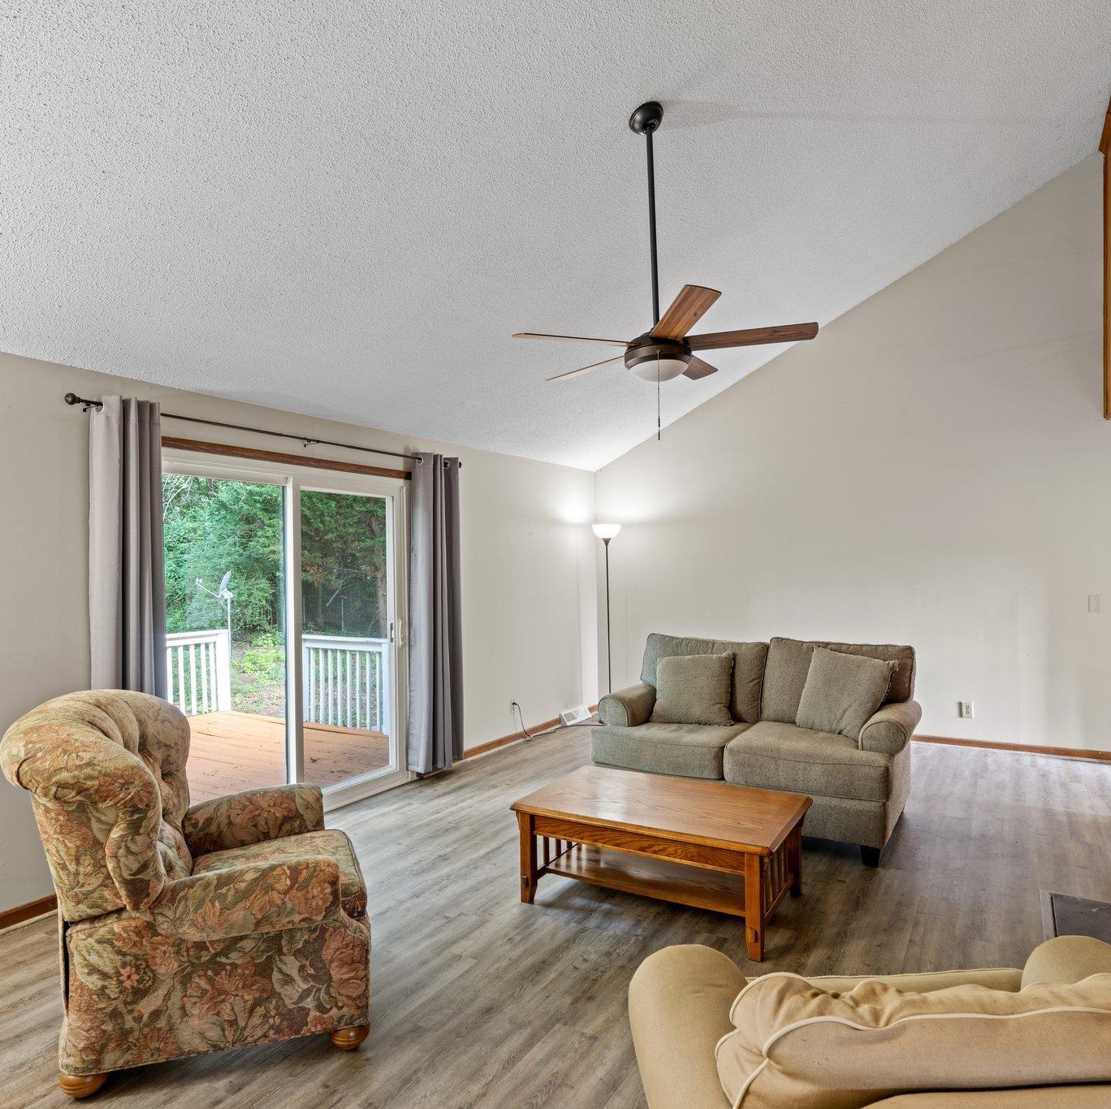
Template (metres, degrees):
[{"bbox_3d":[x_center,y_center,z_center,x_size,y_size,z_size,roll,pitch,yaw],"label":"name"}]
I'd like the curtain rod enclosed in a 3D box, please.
[{"bbox_3d":[-1.388,-0.648,4.254,0.075,0.060,2.650,0,0,31],"label":"curtain rod"}]

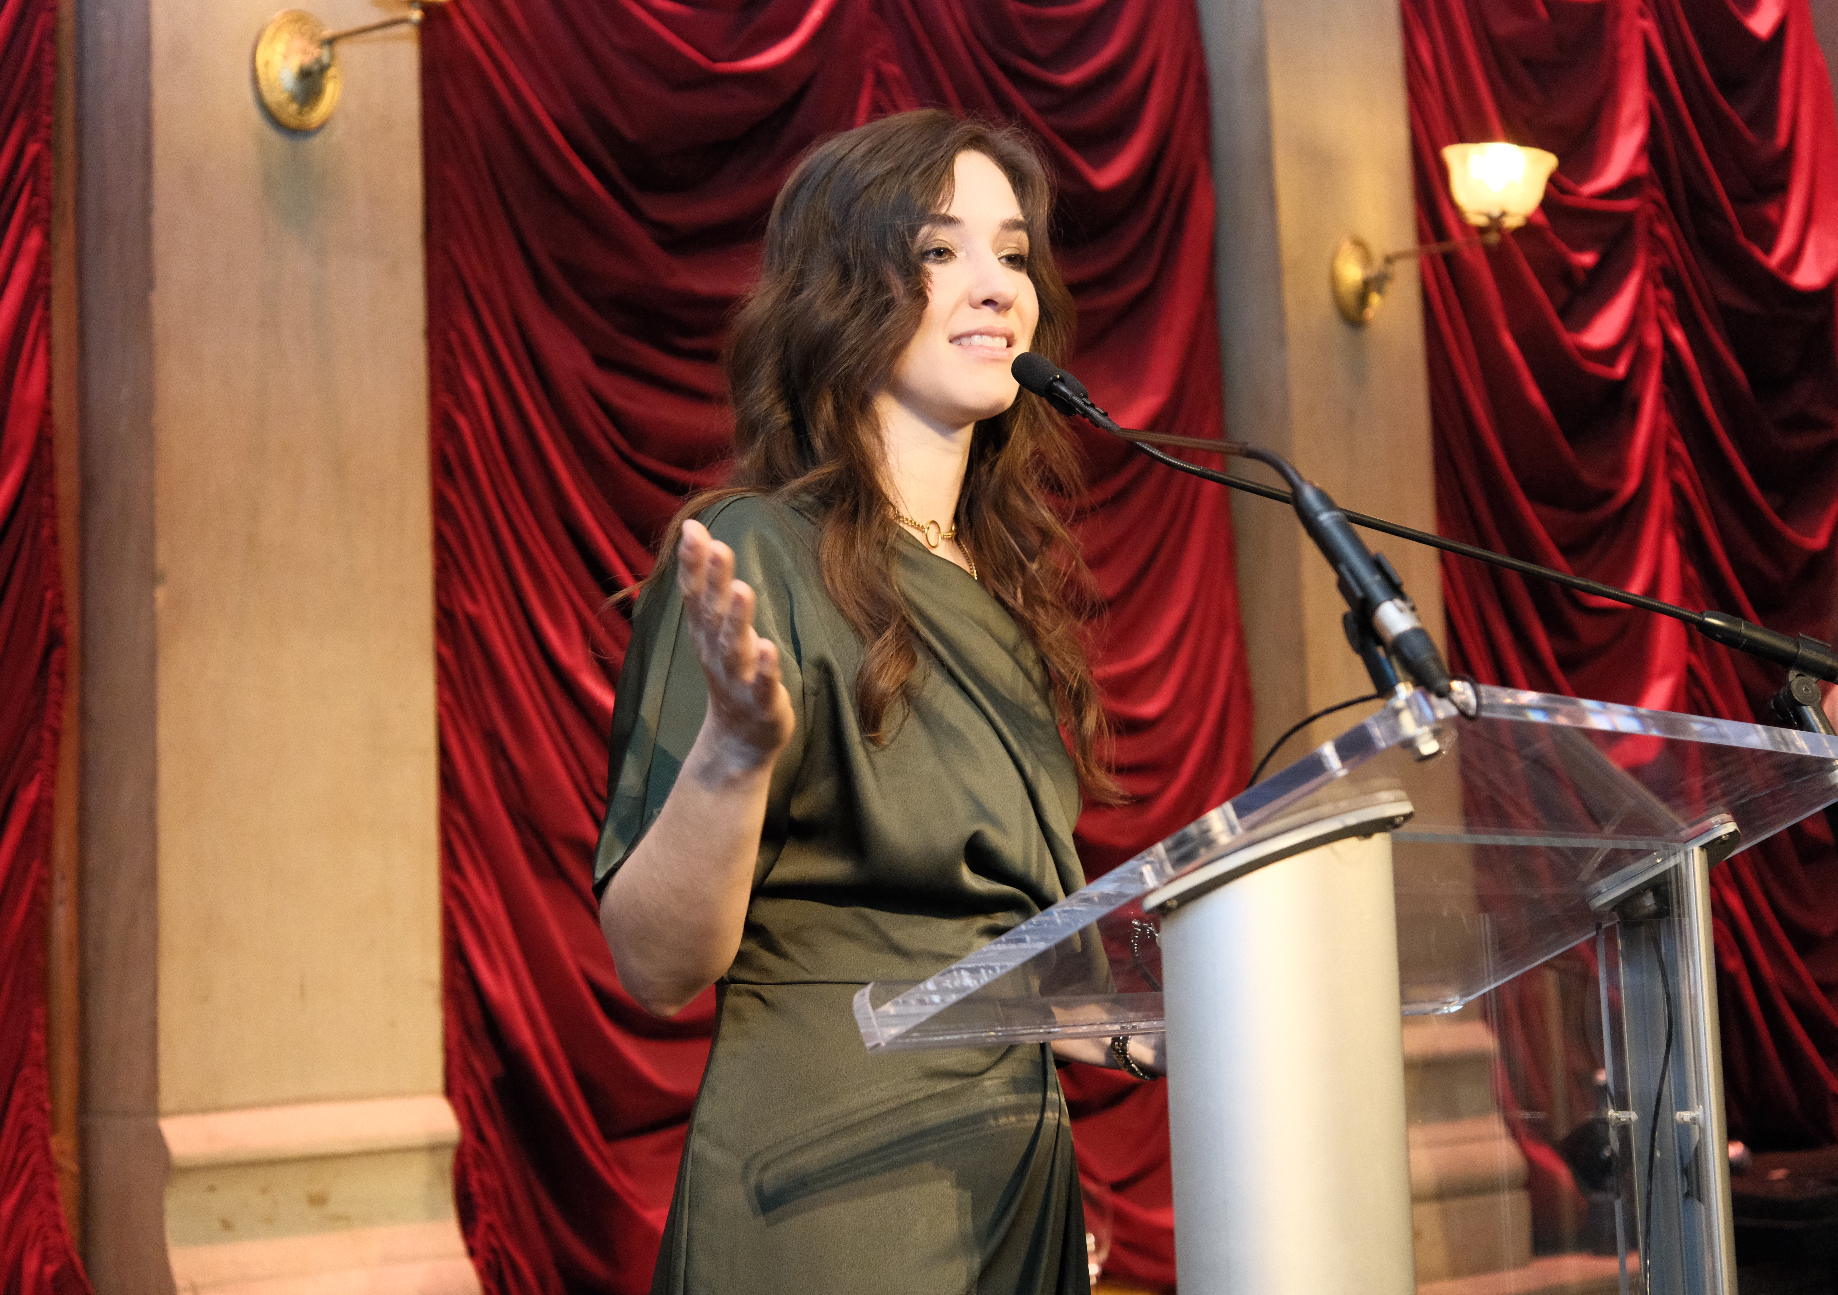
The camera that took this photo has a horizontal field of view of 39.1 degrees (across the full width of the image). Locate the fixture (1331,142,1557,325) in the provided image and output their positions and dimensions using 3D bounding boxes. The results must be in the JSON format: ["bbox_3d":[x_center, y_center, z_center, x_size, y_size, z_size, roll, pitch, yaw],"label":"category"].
[{"bbox_3d":[0.862,-0.672,4.198,0.180,0.225,0.380,3,-9,-39],"label":"fixture"}]

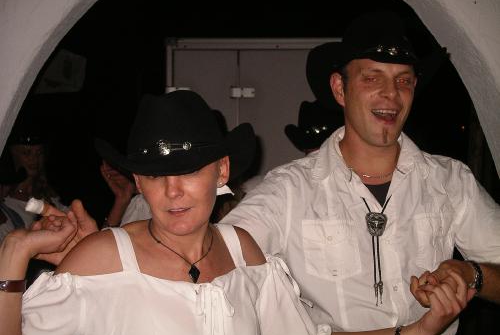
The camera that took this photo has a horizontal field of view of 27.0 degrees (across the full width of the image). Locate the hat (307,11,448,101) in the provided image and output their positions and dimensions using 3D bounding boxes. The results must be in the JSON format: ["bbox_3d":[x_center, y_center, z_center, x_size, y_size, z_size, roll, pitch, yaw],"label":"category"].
[{"bbox_3d":[0.270,-0.243,2.200,0.295,0.150,0.355,5,-5,-8],"label":"hat"}]

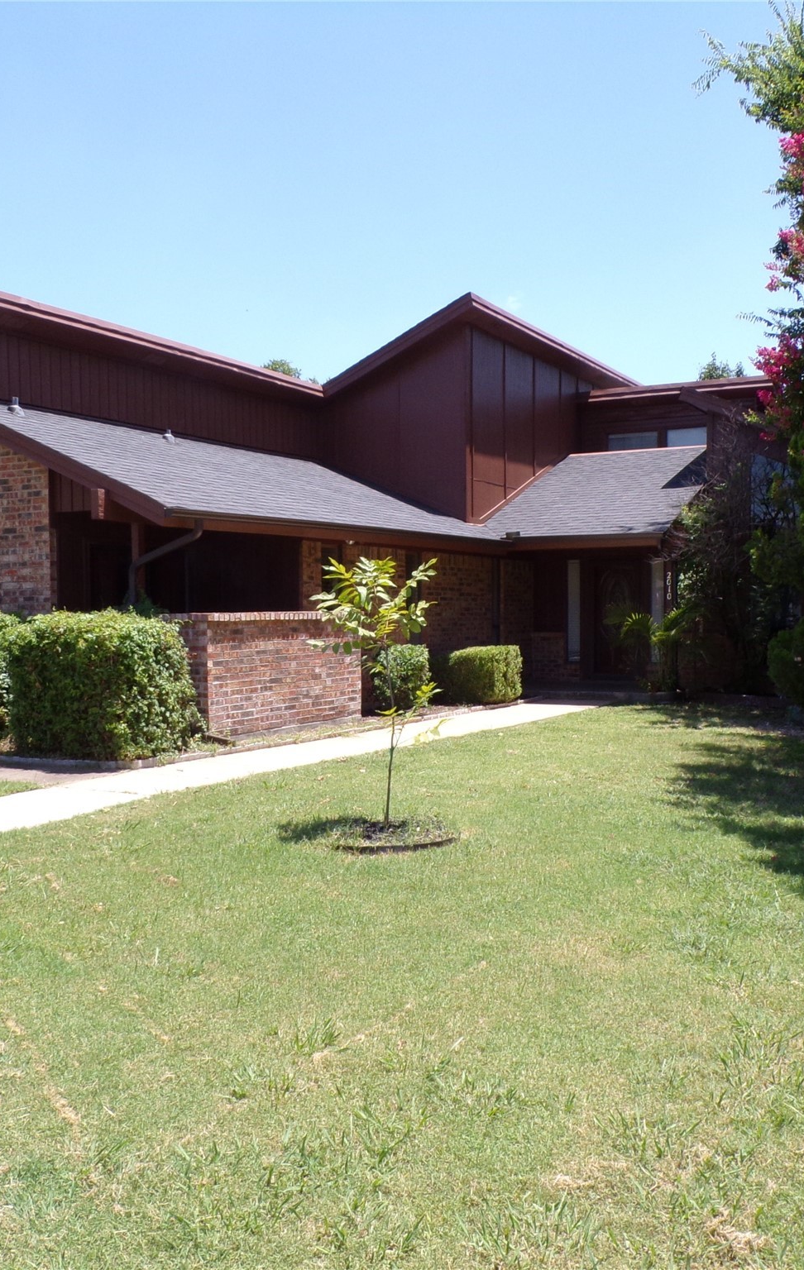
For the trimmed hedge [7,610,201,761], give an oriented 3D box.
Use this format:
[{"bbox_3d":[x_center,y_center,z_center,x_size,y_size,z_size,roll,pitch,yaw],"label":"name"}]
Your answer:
[{"bbox_3d":[-3.115,0.458,12.112,1.500,1.425,1.150,0,2,29],"label":"trimmed hedge"}]

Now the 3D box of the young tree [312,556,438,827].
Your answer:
[{"bbox_3d":[-0.174,0.384,8.111,0.870,1.852,0.820,-1,2,-1],"label":"young tree"}]

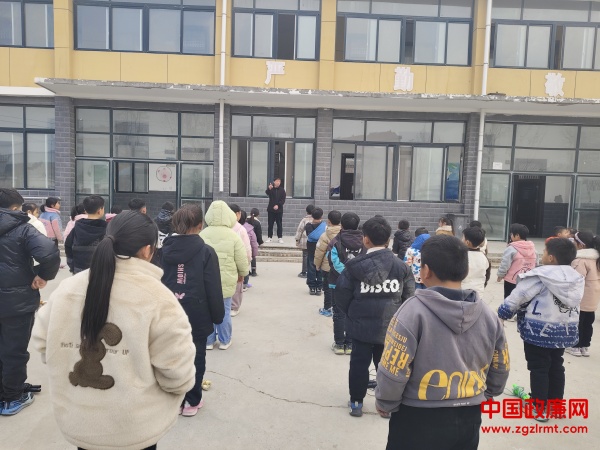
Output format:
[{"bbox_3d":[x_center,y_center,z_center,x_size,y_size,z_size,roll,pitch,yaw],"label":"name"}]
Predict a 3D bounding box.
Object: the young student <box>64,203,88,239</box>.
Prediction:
[{"bbox_3d":[-3.054,0.340,5.744,0.380,1.272,0.270,2,4,3],"label":"young student"}]

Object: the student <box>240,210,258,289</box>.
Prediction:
[{"bbox_3d":[-0.813,0.383,6.486,0.370,1.219,0.270,2,4,6],"label":"student"}]

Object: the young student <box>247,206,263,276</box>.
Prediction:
[{"bbox_3d":[-0.875,0.320,7.831,0.370,1.282,0.260,2,4,7],"label":"young student"}]

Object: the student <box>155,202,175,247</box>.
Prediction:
[{"bbox_3d":[-1.931,0.328,6.045,0.380,1.322,0.270,2,4,1],"label":"student"}]

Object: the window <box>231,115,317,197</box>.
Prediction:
[{"bbox_3d":[-0.762,-1.923,11.776,2.429,2.314,0.120,2,4,-2],"label":"window"}]

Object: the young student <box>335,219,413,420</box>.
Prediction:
[{"bbox_3d":[0.540,0.653,3.013,0.520,1.421,0.330,1,4,-5],"label":"young student"}]

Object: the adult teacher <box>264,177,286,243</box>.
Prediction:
[{"bbox_3d":[-0.571,-0.366,10.264,0.520,1.629,0.350,2,4,-3],"label":"adult teacher"}]

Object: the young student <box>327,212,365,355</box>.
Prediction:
[{"bbox_3d":[0.436,0.544,3.924,0.400,1.324,0.280,1,4,-14],"label":"young student"}]

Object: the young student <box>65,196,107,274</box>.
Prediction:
[{"bbox_3d":[-1.942,0.428,3.898,0.410,1.415,0.280,2,4,1],"label":"young student"}]

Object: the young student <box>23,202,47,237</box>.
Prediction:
[{"bbox_3d":[-4.033,0.330,6.249,0.380,1.307,0.280,3,5,22],"label":"young student"}]

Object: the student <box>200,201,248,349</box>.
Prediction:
[{"bbox_3d":[-0.767,0.497,4.227,0.470,1.472,0.320,2,4,6],"label":"student"}]

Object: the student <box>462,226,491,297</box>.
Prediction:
[{"bbox_3d":[1.834,0.661,4.298,0.380,1.293,0.280,1,4,-14],"label":"student"}]

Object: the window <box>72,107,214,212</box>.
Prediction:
[{"bbox_3d":[-4.353,-1.707,11.688,3.876,2.998,0.120,2,4,-2],"label":"window"}]

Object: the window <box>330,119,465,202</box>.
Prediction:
[{"bbox_3d":[2.871,-1.885,12.250,3.908,2.408,0.120,2,4,-2],"label":"window"}]

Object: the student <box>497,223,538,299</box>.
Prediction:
[{"bbox_3d":[2.730,0.581,5.191,0.400,1.215,0.280,0,4,-24],"label":"student"}]

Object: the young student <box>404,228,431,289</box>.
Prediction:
[{"bbox_3d":[1.432,0.643,4.945,0.380,1.207,0.280,1,4,-7],"label":"young student"}]

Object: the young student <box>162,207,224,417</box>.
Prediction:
[{"bbox_3d":[-0.722,0.559,2.762,0.385,1.383,0.270,3,4,18],"label":"young student"}]

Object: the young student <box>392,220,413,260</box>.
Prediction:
[{"bbox_3d":[1.594,0.539,6.345,0.380,1.216,0.270,1,4,-5],"label":"young student"}]

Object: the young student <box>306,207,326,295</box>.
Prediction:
[{"bbox_3d":[0.277,0.406,6.576,0.370,1.367,0.270,1,4,-5],"label":"young student"}]

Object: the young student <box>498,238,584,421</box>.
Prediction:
[{"bbox_3d":[1.793,0.750,3.064,0.470,1.297,0.350,1,4,-11],"label":"young student"}]

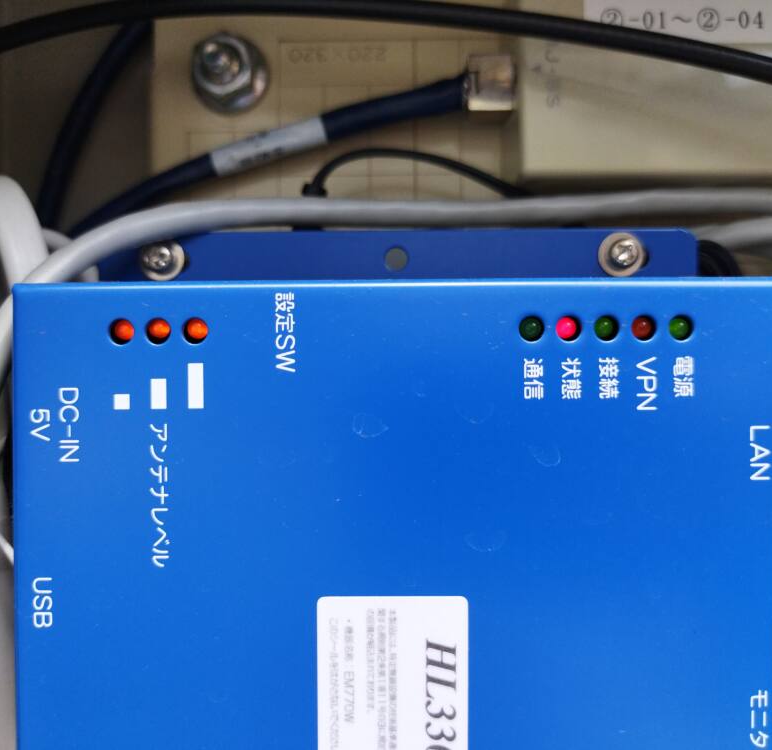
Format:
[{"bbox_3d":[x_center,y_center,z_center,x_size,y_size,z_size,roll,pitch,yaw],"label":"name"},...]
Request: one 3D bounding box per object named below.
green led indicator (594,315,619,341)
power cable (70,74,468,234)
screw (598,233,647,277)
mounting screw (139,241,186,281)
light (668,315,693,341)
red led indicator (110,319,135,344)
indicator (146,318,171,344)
[{"bbox_3d":[0.038,-0.008,0.135,0.004,0.004,0.004,0,0,0],"label":"green led indicator"},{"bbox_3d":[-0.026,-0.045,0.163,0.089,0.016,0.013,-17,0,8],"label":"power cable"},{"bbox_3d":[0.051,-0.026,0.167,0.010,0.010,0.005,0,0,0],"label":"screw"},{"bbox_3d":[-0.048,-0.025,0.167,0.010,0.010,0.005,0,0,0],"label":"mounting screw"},{"bbox_3d":[0.051,-0.008,0.135,0.004,0.004,0.004,0,0,0],"label":"light"},{"bbox_3d":[-0.045,-0.008,0.135,0.004,0.004,0.004,0,0,0],"label":"red led indicator"},{"bbox_3d":[-0.039,-0.008,0.135,0.004,0.004,0.004,0,0,0],"label":"indicator"}]

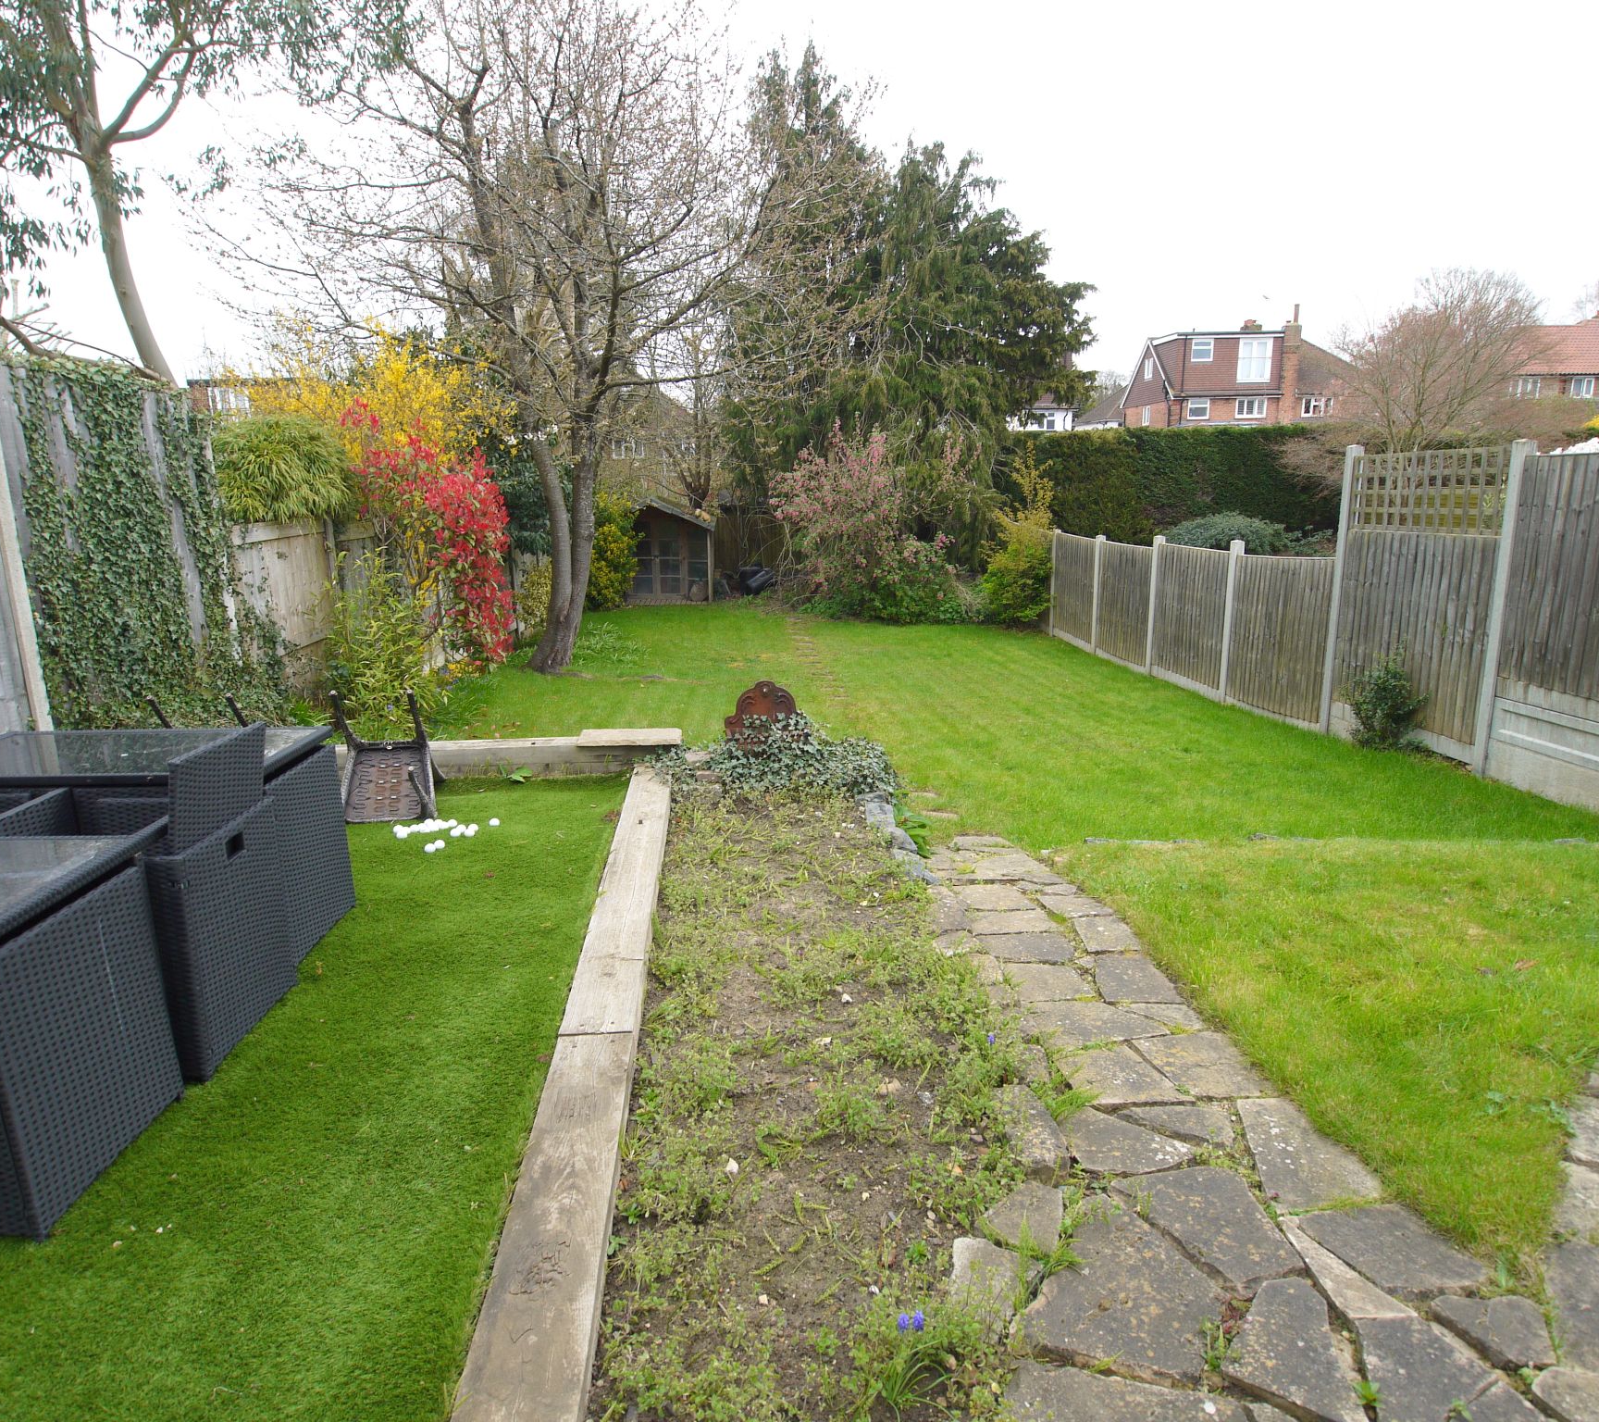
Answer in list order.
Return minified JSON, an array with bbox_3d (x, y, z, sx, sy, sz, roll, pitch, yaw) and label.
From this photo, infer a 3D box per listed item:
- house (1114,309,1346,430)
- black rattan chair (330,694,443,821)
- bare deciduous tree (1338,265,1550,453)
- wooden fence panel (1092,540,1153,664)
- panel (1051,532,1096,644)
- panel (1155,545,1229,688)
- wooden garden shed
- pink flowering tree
[{"bbox_3d":[22.959,-15.302,50.824,10.800,9.098,8.200,-2,12,-2],"label":"house"},{"bbox_3d":[-2.222,0.316,5.323,0.460,0.530,0.820,-2,-33,-2],"label":"black rattan chair"},{"bbox_3d":[10.623,-4.540,16.766,3.400,5.502,3.300,6,14,31],"label":"bare deciduous tree"},{"bbox_3d":[4.538,-1.512,13.716,0.070,1.579,1.830,-2,12,-5],"label":"wooden fence panel"},{"bbox_3d":[4.370,-1.938,15.560,0.070,1.599,1.830,-2,12,-5],"label":"panel"},{"bbox_3d":[4.705,-1.166,11.855,0.070,1.587,1.830,-2,12,-5],"label":"panel"},{"bbox_3d":[-2.992,-3.473,21.227,2.600,2.119,2.200,-2,12,-4],"label":"wooden garden shed"},{"bbox_3d":[1.350,-3.564,18.673,3.562,3.556,3.200,-1,12,0],"label":"pink flowering tree"}]

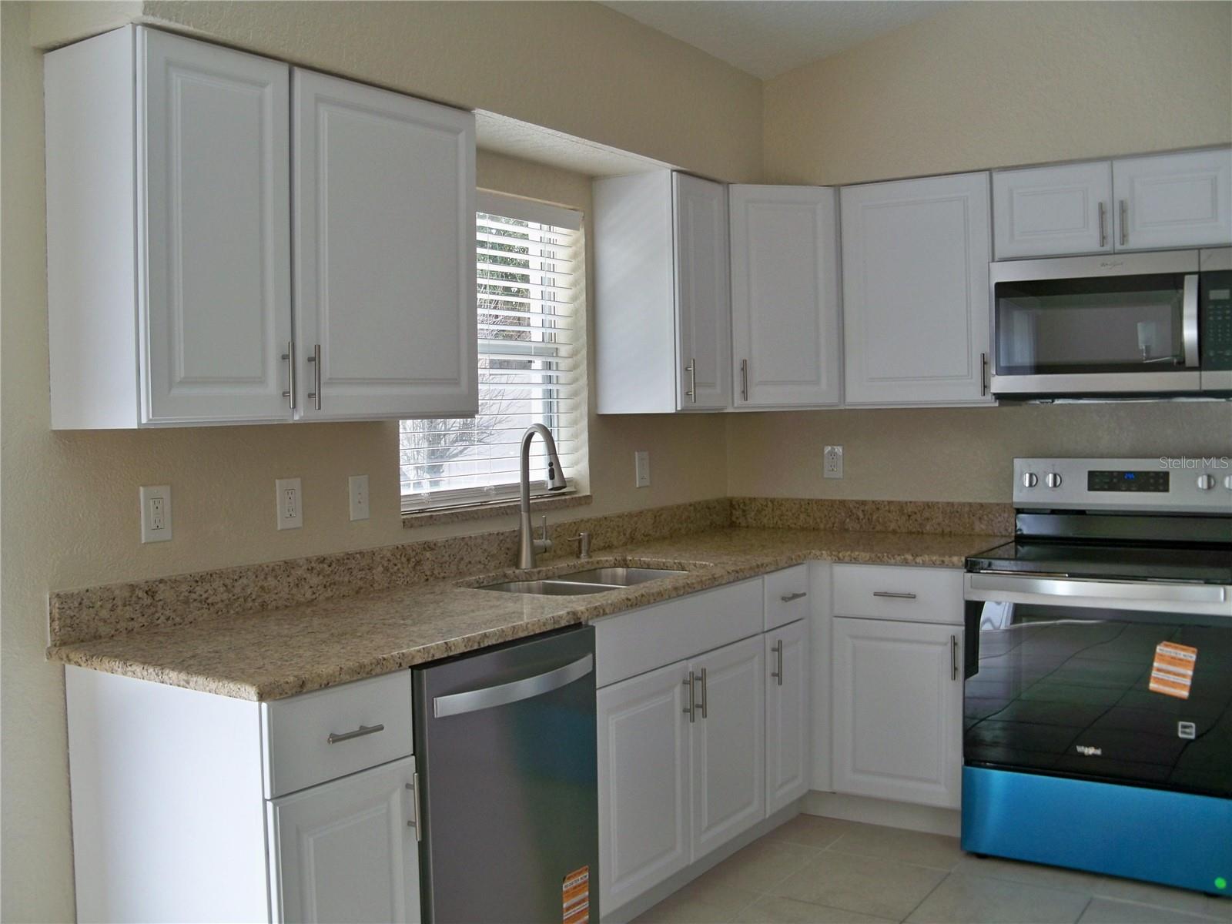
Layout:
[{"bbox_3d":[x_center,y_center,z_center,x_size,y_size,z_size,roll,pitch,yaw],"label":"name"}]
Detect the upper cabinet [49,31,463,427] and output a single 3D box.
[{"bbox_3d":[-0.745,-0.464,2.809,0.325,0.762,0.965,1,3,34],"label":"upper cabinet"}]

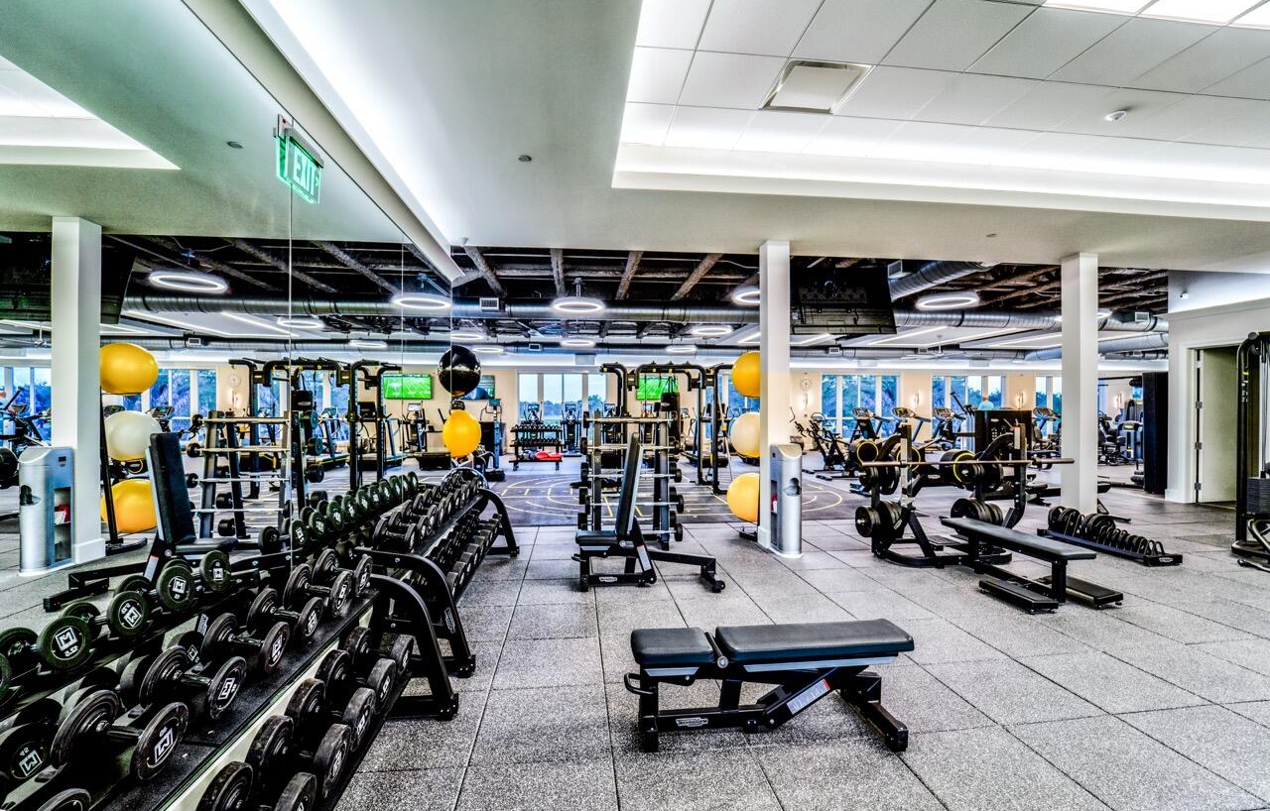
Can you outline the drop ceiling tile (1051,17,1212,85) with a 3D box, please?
[{"bbox_3d":[3.217,-2.290,3.215,0.620,0.020,0.580,0,0,-7],"label":"drop ceiling tile"}]

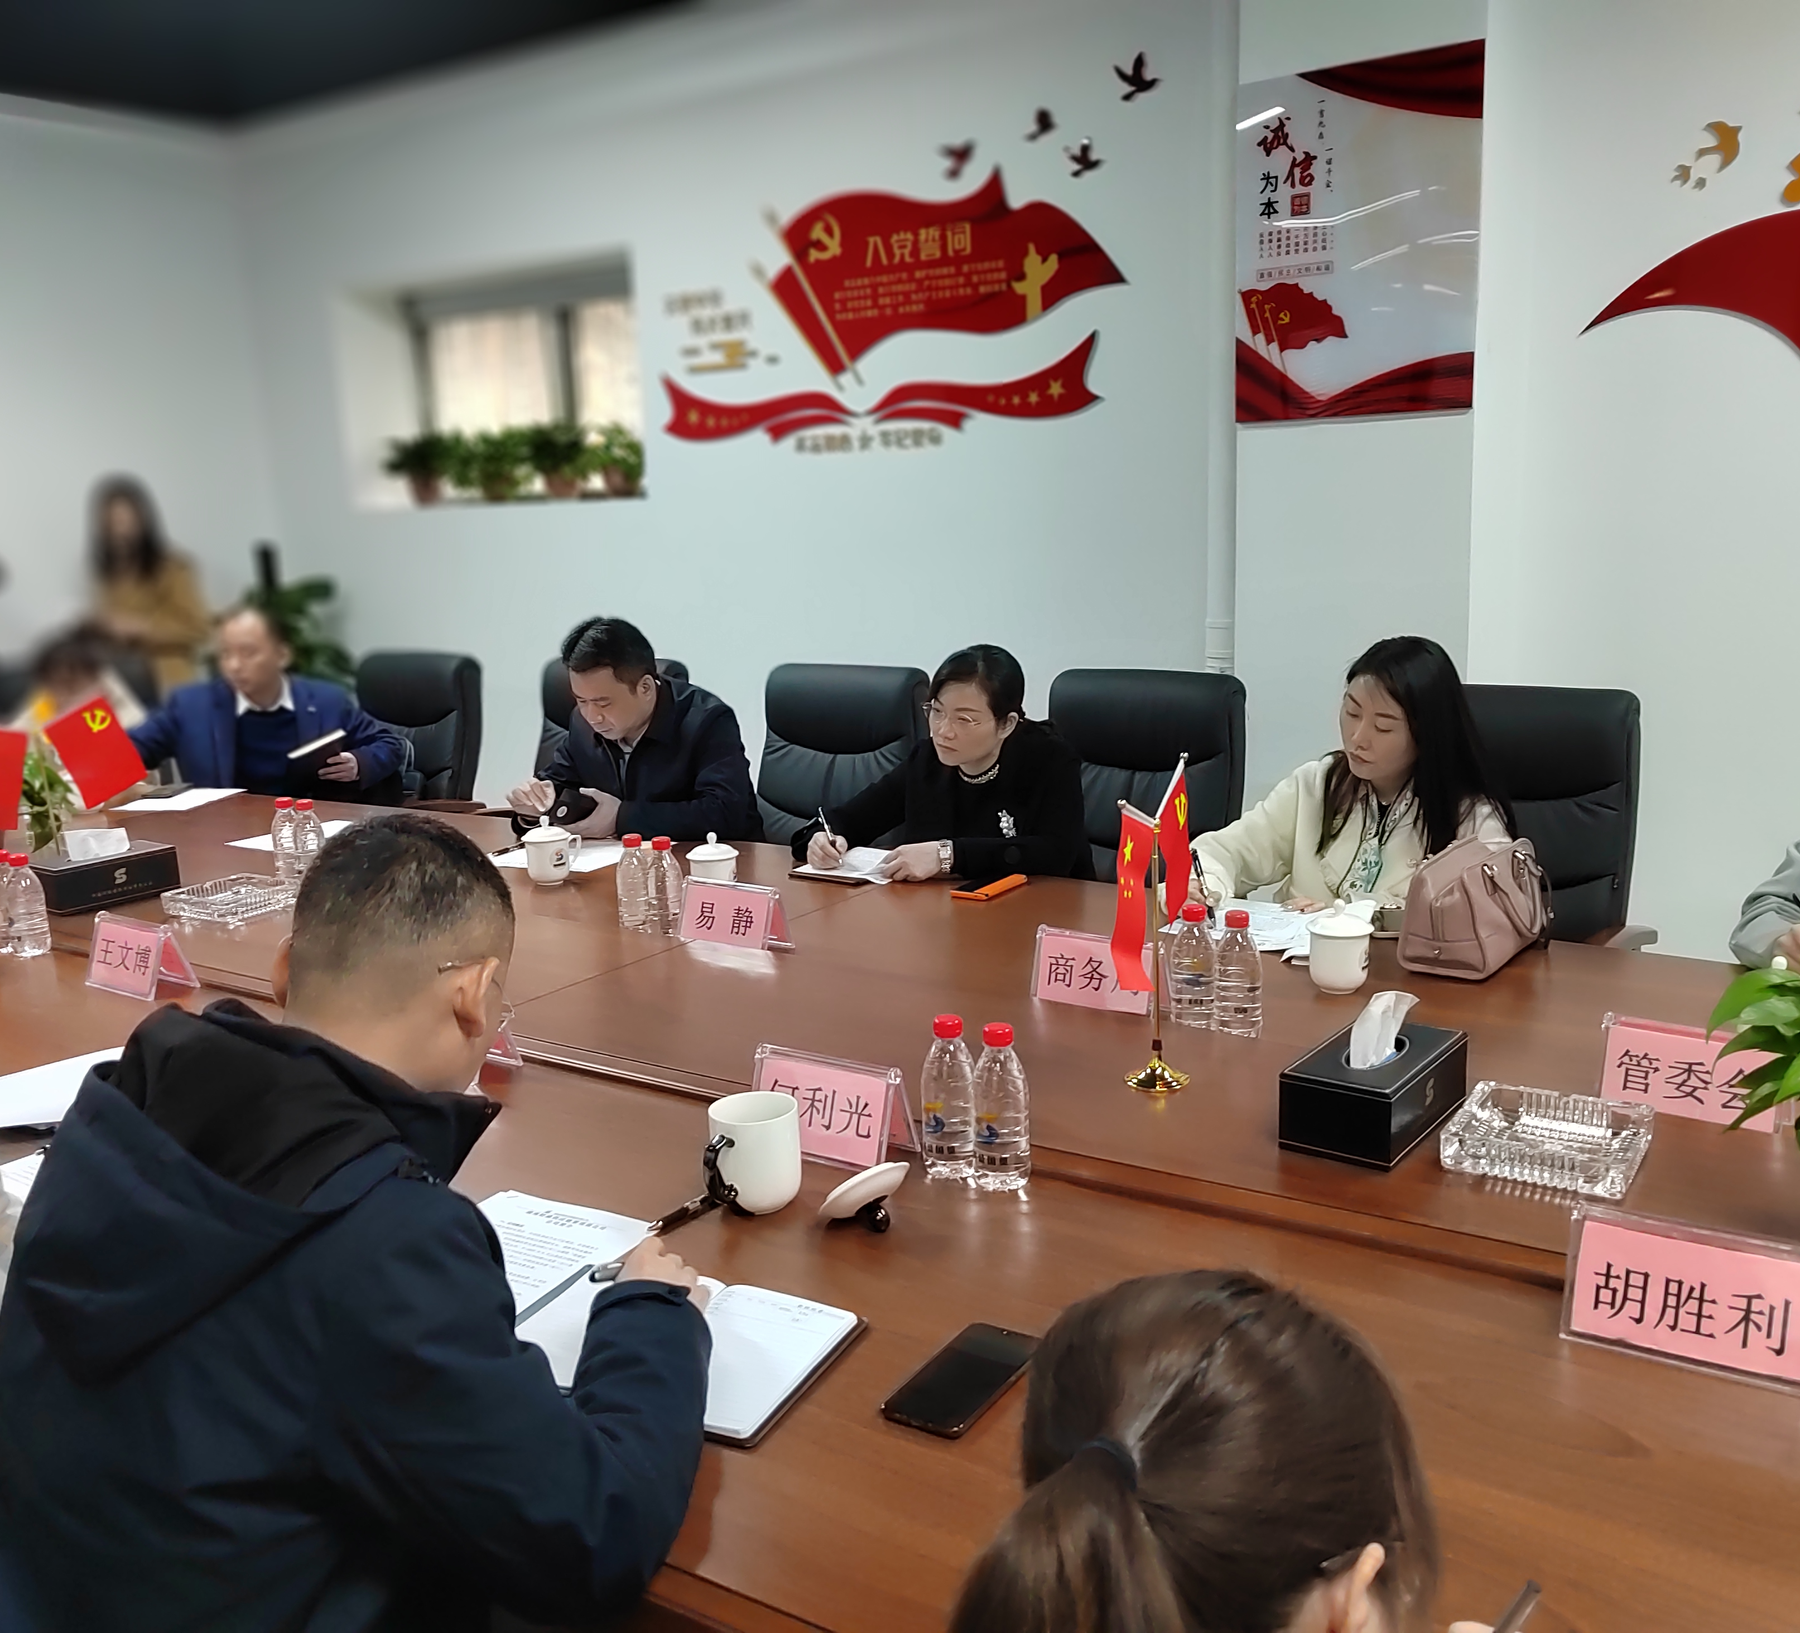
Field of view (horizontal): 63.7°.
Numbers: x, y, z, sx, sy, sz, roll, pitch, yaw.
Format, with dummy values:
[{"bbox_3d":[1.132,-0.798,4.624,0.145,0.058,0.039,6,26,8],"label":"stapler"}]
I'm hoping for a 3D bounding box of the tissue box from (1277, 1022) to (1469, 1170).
[{"bbox_3d":[0.560,0.320,1.707,0.125,0.089,0.248,6,13,37],"label":"tissue box"}]

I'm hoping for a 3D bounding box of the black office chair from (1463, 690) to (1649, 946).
[{"bbox_3d":[1.077,0.328,2.754,0.600,1.080,0.660,5,14,31],"label":"black office chair"}]

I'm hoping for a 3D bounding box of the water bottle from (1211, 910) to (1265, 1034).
[{"bbox_3d":[0.494,0.227,2.111,0.063,0.183,0.063,5,13,30],"label":"water bottle"}]

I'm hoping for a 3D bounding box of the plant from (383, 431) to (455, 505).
[{"bbox_3d":[-1.966,-1.415,5.897,0.275,0.295,0.267,5,14,30],"label":"plant"}]

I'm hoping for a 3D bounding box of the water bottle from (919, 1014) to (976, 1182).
[{"bbox_3d":[0.057,0.318,1.658,0.063,0.183,0.063,-2,11,0],"label":"water bottle"}]

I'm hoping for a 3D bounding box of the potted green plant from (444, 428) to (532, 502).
[{"bbox_3d":[-1.519,-1.297,5.327,0.300,0.272,0.280,5,13,30],"label":"potted green plant"}]

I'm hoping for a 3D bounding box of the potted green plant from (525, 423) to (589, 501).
[{"bbox_3d":[-1.305,-1.357,5.521,0.255,0.305,0.247,5,14,30],"label":"potted green plant"}]

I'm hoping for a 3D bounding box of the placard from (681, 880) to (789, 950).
[{"bbox_3d":[-0.304,0.179,2.667,0.195,0.110,0.080,5,13,30],"label":"placard"}]

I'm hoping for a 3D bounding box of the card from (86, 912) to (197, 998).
[{"bbox_3d":[-1.302,0.236,2.473,0.195,0.110,0.080,5,13,31],"label":"card"}]

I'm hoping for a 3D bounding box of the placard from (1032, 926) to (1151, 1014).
[{"bbox_3d":[0.308,0.231,2.205,0.195,0.103,0.080,5,13,35],"label":"placard"}]

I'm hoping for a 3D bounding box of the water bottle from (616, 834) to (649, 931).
[{"bbox_3d":[-0.509,0.125,2.729,0.062,0.177,0.062,-2,10,0],"label":"water bottle"}]

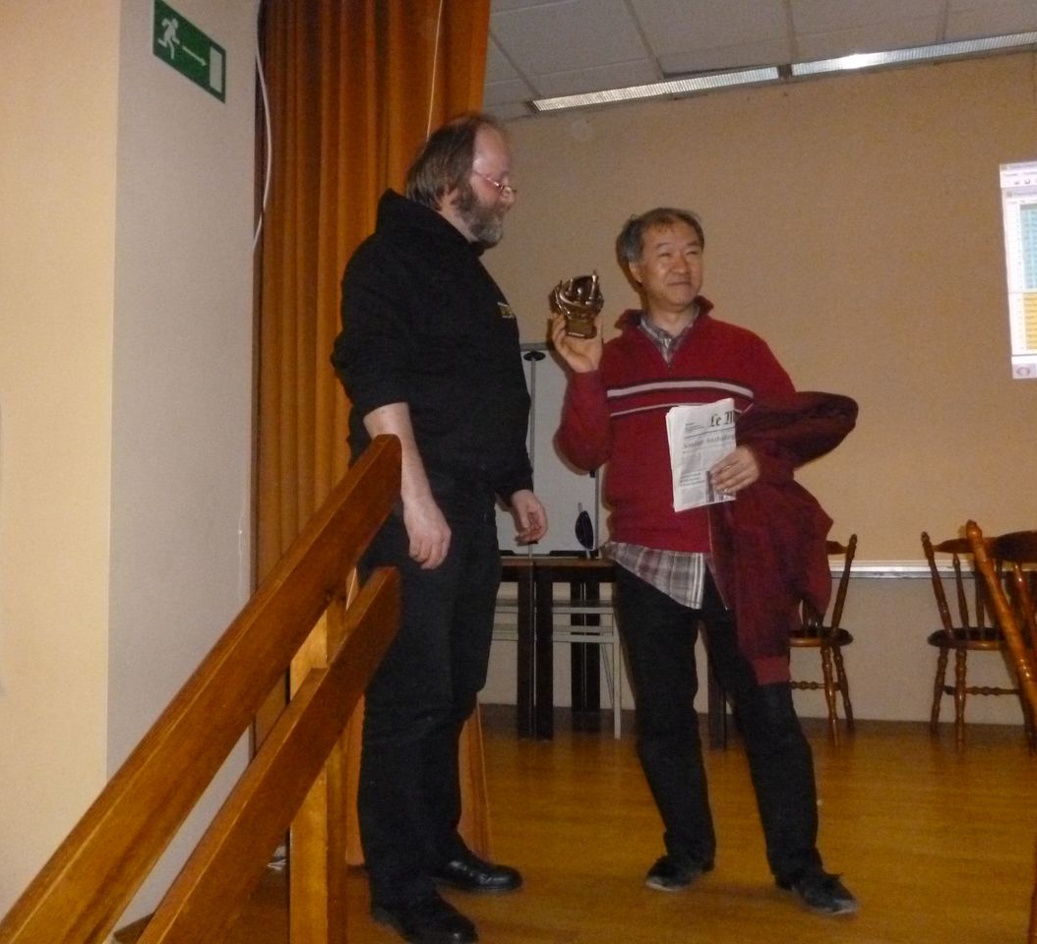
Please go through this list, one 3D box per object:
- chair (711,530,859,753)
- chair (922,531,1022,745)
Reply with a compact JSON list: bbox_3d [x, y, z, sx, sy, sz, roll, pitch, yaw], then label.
[{"bbox_3d":[1.252,0.720,4.503,0.490,0.880,0.482,-2,-4,18],"label":"chair"},{"bbox_3d":[1.972,0.699,4.315,0.490,0.880,0.482,-2,-4,17],"label":"chair"}]

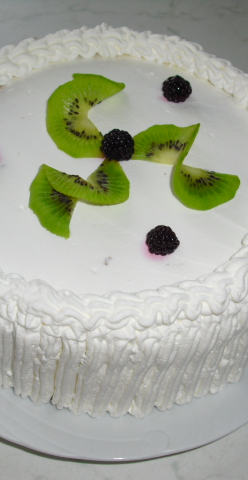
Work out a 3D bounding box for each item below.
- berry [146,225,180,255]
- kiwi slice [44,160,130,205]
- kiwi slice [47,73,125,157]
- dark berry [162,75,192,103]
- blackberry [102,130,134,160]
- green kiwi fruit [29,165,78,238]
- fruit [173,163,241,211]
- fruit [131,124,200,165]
[{"bbox_3d":[0.022,0.000,0.365,0.018,0.016,0.018,1,53,0],"label":"berry"},{"bbox_3d":[-0.022,-0.038,0.394,0.052,0.013,0.035,1,53,0],"label":"kiwi slice"},{"bbox_3d":[-0.026,-0.083,0.427,0.051,0.015,0.072,1,53,0],"label":"kiwi slice"},{"bbox_3d":[0.035,-0.100,0.440,0.019,0.018,0.019,1,53,0],"label":"dark berry"},{"bbox_3d":[-0.004,-0.058,0.403,0.020,0.018,0.020,1,53,0],"label":"blackberry"},{"bbox_3d":[-0.042,-0.024,0.385,0.028,0.010,0.053,-14,54,-11],"label":"green kiwi fruit"},{"bbox_3d":[0.048,-0.034,0.394,0.042,0.010,0.033,9,53,6],"label":"fruit"},{"bbox_3d":[0.025,-0.063,0.413,0.049,0.014,0.031,1,53,0],"label":"fruit"}]

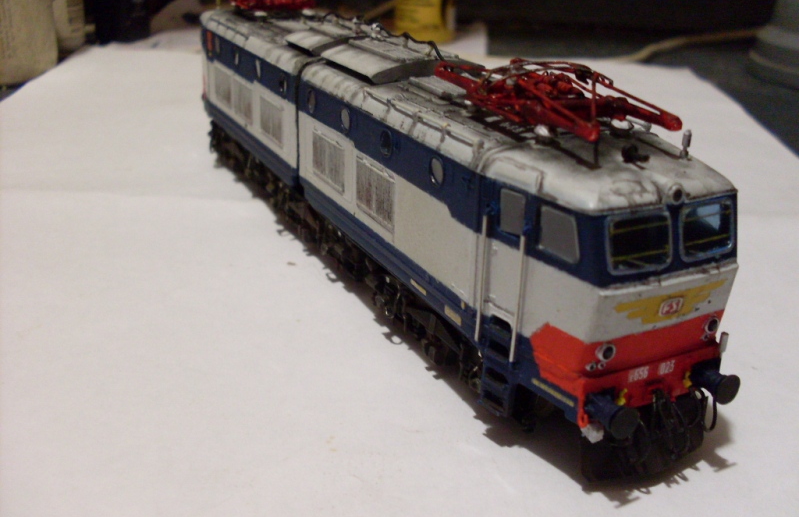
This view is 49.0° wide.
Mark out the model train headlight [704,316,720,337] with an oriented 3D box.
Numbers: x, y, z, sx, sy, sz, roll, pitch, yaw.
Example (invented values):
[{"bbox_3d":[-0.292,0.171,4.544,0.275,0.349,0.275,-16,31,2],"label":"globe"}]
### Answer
[{"bbox_3d":[0.046,0.010,0.130,0.003,0.003,0.001,-10,26,-25],"label":"model train headlight"}]

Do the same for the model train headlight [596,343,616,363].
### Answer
[{"bbox_3d":[0.029,0.013,0.121,0.003,0.003,0.001,-10,26,-25],"label":"model train headlight"}]

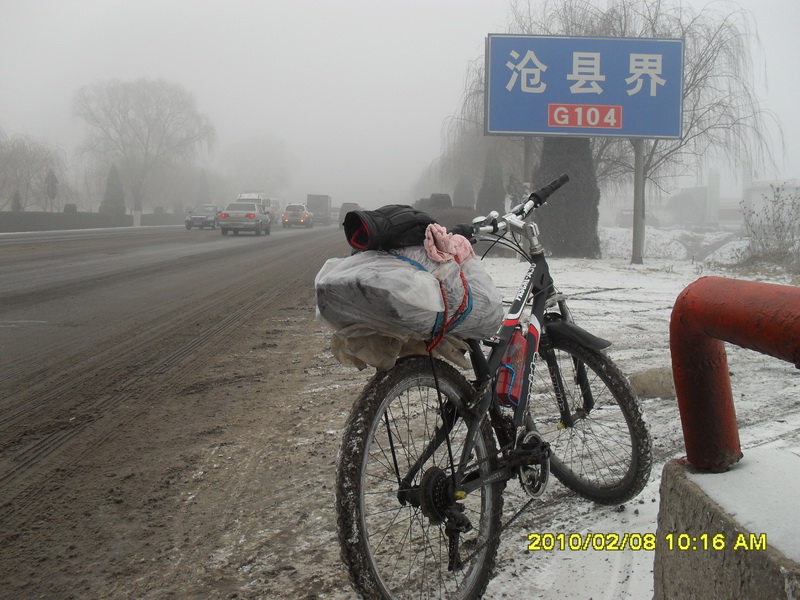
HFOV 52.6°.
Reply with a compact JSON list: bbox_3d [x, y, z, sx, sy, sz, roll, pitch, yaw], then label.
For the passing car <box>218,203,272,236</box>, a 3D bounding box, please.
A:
[{"bbox_3d":[-6.824,-3.706,36.838,1.730,1.460,4.650,0,6,-1],"label":"passing car"}]

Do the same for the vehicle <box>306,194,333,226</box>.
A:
[{"bbox_3d":[-7.535,-8.492,76.639,2.000,2.850,5.600,0,6,-1],"label":"vehicle"}]

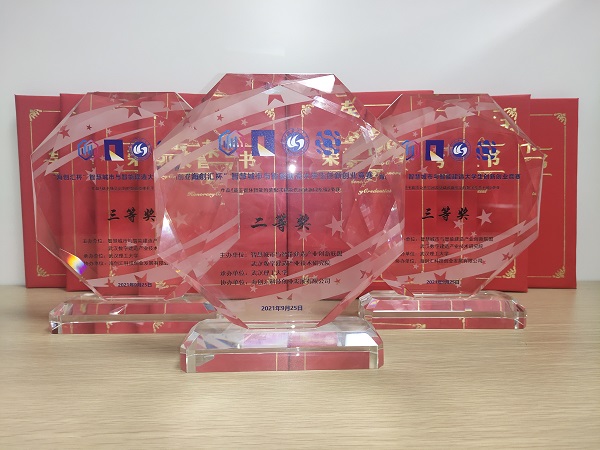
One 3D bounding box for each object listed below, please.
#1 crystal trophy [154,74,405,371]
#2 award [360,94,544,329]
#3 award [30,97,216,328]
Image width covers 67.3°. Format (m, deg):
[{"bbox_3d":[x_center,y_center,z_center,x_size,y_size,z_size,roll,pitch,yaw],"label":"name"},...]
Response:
[{"bbox_3d":[-0.014,-0.003,0.350,0.188,0.219,0.052,0,6,-3],"label":"crystal trophy"},{"bbox_3d":[0.136,-0.013,0.437,0.188,0.219,0.052,0,6,-1],"label":"award"},{"bbox_3d":[-0.152,-0.011,0.428,0.188,0.219,0.052,0,6,0],"label":"award"}]

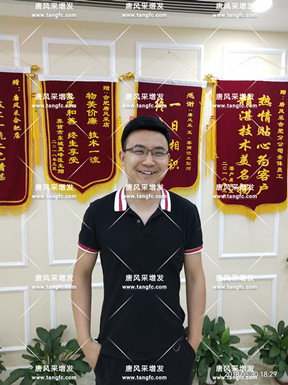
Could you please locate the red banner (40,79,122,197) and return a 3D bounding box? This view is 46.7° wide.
[{"bbox_3d":[-0.425,-0.346,2.260,0.530,0.845,0.040,-1,6,-8],"label":"red banner"}]

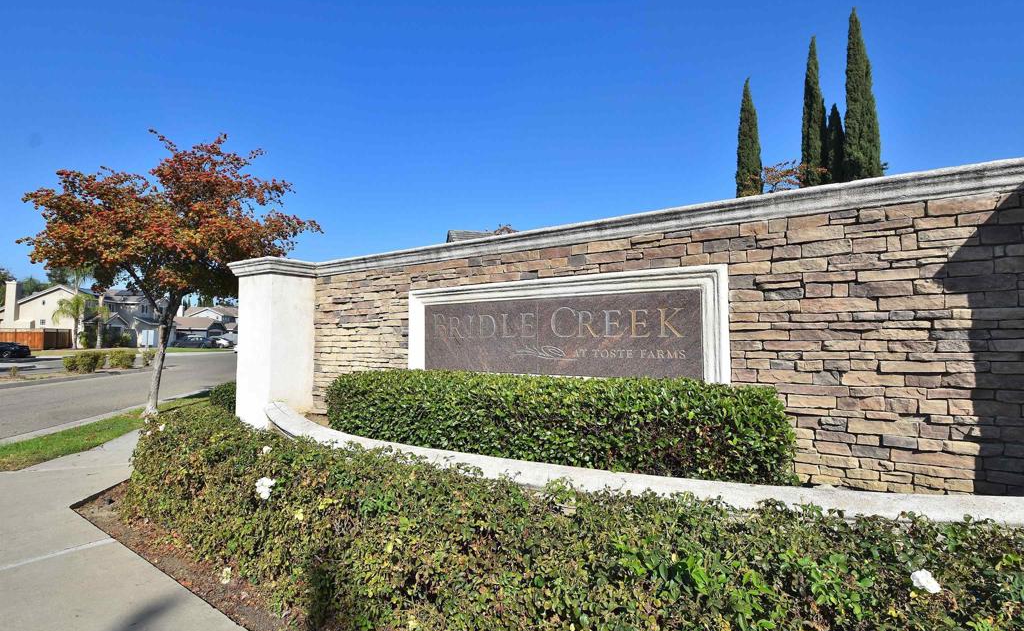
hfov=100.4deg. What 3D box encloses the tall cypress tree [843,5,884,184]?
[{"bbox_3d":[12.919,-4.426,15.764,1.200,13.500,1.200,-3,-4,39],"label":"tall cypress tree"}]

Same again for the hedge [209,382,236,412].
[{"bbox_3d":[-4.672,1.525,7.242,0.850,0.860,0.850,-2,-3,30],"label":"hedge"}]

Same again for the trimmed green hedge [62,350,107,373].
[{"bbox_3d":[-19.236,2.061,19.200,1.100,0.970,1.500,0,-3,-10],"label":"trimmed green hedge"}]

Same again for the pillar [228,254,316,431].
[{"bbox_3d":[-3.072,0.550,5.693,0.900,2.480,0.900,-2,-3,30],"label":"pillar"}]

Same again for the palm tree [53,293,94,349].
[{"bbox_3d":[-41.200,0.562,40.000,2.750,5.400,2.750,2,-4,-45],"label":"palm tree"}]

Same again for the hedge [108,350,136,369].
[{"bbox_3d":[-19.261,2.176,21.100,0.900,0.900,1.050,0,-3,-10],"label":"hedge"}]

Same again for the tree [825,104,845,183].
[{"bbox_3d":[13.638,-3.458,17.729,1.100,10.900,1.100,0,-3,0],"label":"tree"}]

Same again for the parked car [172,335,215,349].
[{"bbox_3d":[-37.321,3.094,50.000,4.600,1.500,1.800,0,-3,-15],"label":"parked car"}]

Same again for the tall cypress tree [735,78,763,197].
[{"bbox_3d":[10.702,-4.008,19.252,1.200,13.050,1.200,-2,-3,29],"label":"tall cypress tree"}]

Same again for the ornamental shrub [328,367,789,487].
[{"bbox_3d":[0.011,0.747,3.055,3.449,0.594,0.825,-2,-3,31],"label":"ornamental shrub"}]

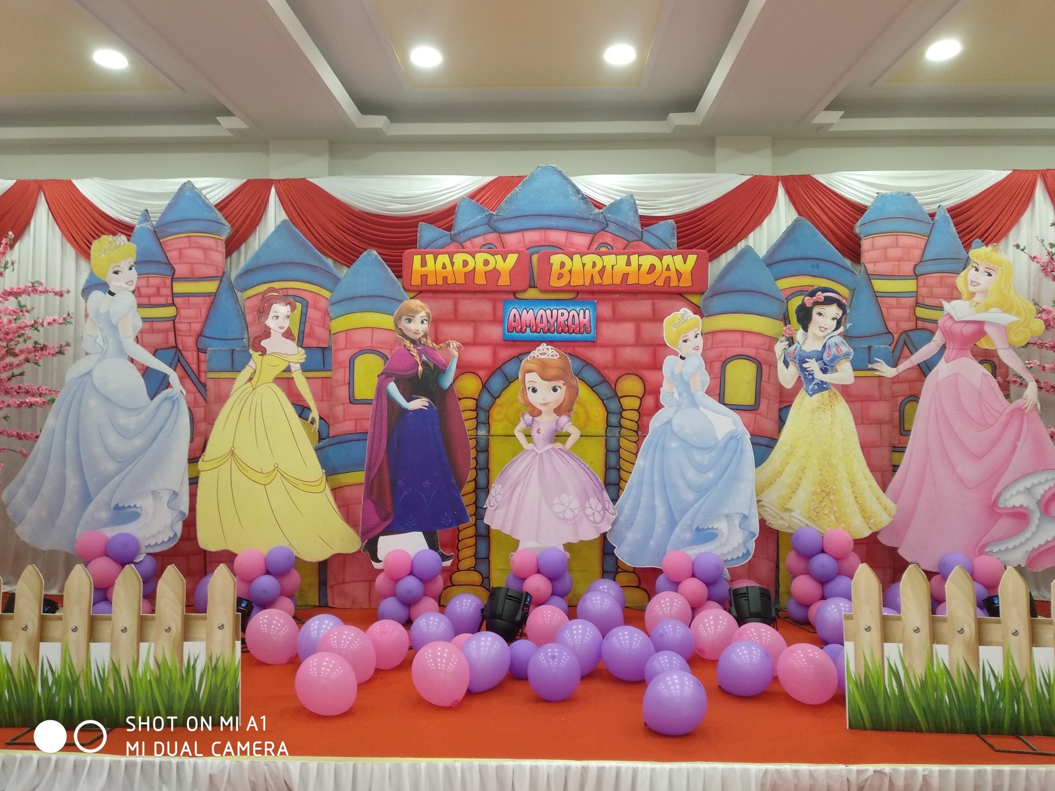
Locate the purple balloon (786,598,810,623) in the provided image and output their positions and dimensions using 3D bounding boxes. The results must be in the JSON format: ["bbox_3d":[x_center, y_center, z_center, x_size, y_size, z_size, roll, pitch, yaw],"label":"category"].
[{"bbox_3d":[1.506,1.167,4.340,0.167,0.163,0.165,0,-1,0],"label":"purple balloon"}]

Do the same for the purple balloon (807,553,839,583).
[{"bbox_3d":[1.544,0.900,4.140,0.145,0.154,0.149,0,-1,2],"label":"purple balloon"}]

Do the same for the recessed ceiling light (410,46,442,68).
[{"bbox_3d":[-0.569,-1.900,4.450,0.172,0.040,0.172,0,0,2],"label":"recessed ceiling light"}]

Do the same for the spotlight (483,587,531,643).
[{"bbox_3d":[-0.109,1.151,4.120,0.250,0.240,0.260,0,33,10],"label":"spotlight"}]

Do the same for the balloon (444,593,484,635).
[{"bbox_3d":[-0.323,1.134,4.090,0.206,0.228,0.215,0,-1,0],"label":"balloon"}]

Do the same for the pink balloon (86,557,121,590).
[{"bbox_3d":[-2.170,0.912,4.059,0.170,0.165,0.168,0,-1,2],"label":"pink balloon"}]

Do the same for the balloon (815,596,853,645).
[{"bbox_3d":[1.537,1.111,3.905,0.234,0.241,0.238,0,-1,2],"label":"balloon"}]

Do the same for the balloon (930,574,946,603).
[{"bbox_3d":[2.270,1.049,4.300,0.160,0.165,0.160,0,0,0],"label":"balloon"}]

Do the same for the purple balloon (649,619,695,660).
[{"bbox_3d":[0.656,1.112,3.605,0.199,0.186,0.193,0,-1,2],"label":"purple balloon"}]

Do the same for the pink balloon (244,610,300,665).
[{"bbox_3d":[-1.148,1.083,3.560,0.225,0.234,0.229,0,-1,2],"label":"pink balloon"}]

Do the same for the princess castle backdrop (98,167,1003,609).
[{"bbox_3d":[0.081,-0.046,4.838,5.542,2.676,0.200,0,0,2],"label":"princess castle backdrop"}]

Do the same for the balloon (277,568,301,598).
[{"bbox_3d":[-1.362,1.060,4.470,0.163,0.168,0.163,0,0,0],"label":"balloon"}]

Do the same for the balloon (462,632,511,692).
[{"bbox_3d":[-0.182,1.109,3.295,0.226,0.254,0.240,0,-1,0],"label":"balloon"}]

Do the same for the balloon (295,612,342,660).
[{"bbox_3d":[-0.919,1.101,3.571,0.230,0.237,0.235,0,-1,2],"label":"balloon"}]

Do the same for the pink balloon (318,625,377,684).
[{"bbox_3d":[-0.768,1.109,3.380,0.250,0.253,0.250,0,-1,0],"label":"pink balloon"}]

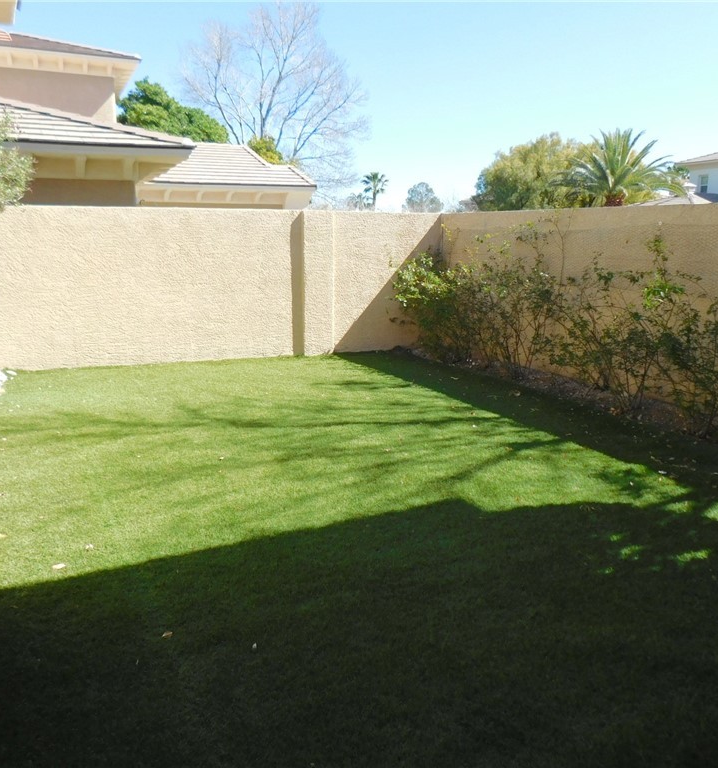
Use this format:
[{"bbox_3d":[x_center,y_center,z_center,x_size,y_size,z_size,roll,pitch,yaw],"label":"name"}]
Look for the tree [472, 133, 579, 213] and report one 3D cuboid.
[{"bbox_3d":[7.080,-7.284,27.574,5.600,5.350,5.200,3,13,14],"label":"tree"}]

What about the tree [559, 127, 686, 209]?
[{"bbox_3d":[8.570,-5.960,22.747,4.300,4.880,4.200,5,13,20],"label":"tree"}]

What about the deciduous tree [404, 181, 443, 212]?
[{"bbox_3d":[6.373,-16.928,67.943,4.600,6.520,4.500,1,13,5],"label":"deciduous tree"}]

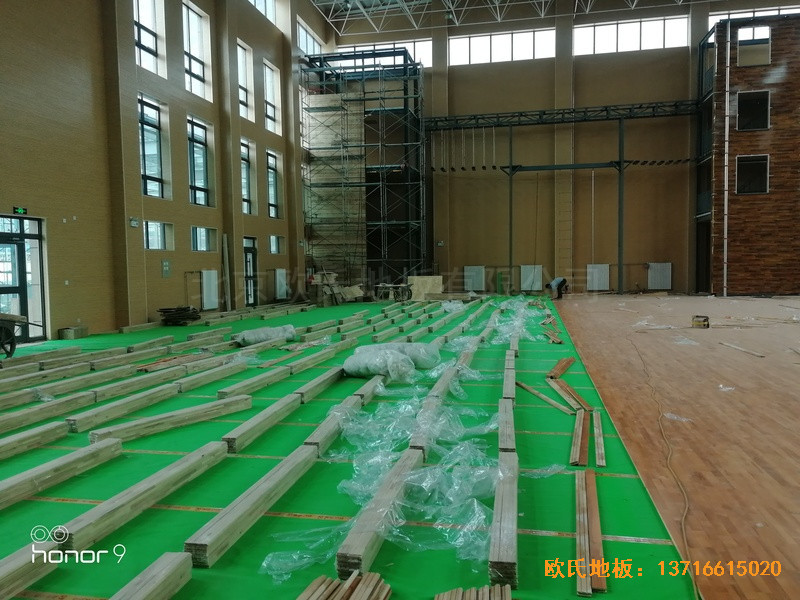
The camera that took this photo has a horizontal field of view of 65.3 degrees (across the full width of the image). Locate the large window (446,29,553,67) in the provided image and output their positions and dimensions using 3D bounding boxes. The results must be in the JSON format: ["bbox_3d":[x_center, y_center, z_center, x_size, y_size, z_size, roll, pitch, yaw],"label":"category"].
[{"bbox_3d":[5.081,-12.694,31.377,5.316,1.434,0.200,0,3,12],"label":"large window"}]

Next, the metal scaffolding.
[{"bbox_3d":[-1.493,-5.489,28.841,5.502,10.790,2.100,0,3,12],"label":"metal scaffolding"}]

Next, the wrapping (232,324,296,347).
[{"bbox_3d":[-2.612,0.679,12.057,1.149,0.322,0.350,-2,3,-28],"label":"wrapping"}]

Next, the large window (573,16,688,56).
[{"bbox_3d":[11.068,-12.696,30.102,5.304,1.422,0.200,0,3,12],"label":"large window"}]

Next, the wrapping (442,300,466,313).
[{"bbox_3d":[1.712,0.201,19.546,0.678,0.336,0.600,0,3,12],"label":"wrapping"}]

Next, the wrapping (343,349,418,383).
[{"bbox_3d":[-0.247,0.845,8.094,0.905,0.351,0.400,0,3,14],"label":"wrapping"}]

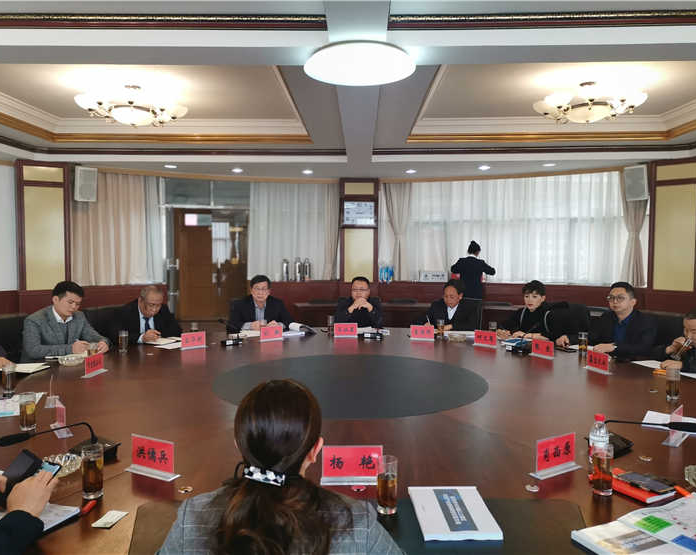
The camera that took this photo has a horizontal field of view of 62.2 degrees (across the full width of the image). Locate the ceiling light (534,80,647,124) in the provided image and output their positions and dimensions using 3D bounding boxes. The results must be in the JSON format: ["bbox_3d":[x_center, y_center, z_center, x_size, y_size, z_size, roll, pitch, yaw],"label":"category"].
[{"bbox_3d":[2.197,-1.583,5.229,1.020,0.398,1.020,0,3,0],"label":"ceiling light"}]

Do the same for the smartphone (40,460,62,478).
[{"bbox_3d":[-0.874,0.588,1.607,0.075,0.010,0.158,1,43,23],"label":"smartphone"}]

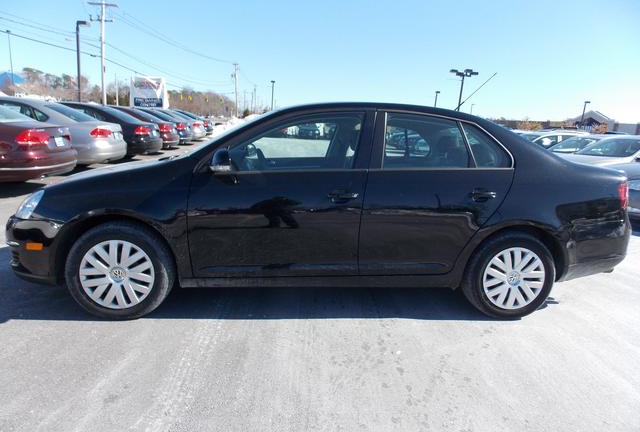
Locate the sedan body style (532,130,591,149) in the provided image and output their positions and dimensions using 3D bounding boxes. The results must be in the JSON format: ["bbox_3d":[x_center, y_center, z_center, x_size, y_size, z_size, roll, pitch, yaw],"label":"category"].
[{"bbox_3d":[7.807,-2.280,15.448,4.650,1.470,1.800,1,13,-14],"label":"sedan body style"}]

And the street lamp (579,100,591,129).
[{"bbox_3d":[37.248,-12.675,60.749,0.800,7.000,0.400,5,12,6],"label":"street lamp"}]

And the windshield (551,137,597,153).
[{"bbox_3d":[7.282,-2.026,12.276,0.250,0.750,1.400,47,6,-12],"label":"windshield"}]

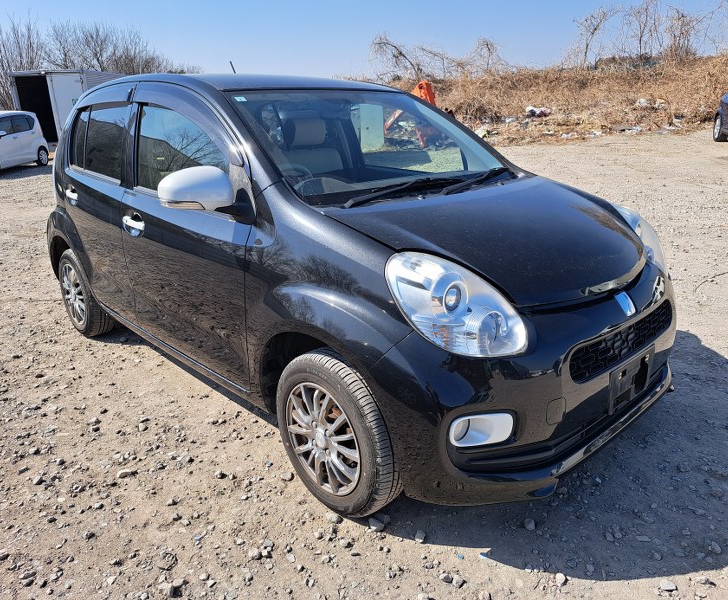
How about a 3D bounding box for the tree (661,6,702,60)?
[{"bbox_3d":[10.909,-9.128,19.000,1.600,2.000,1.500,8,20,27],"label":"tree"}]

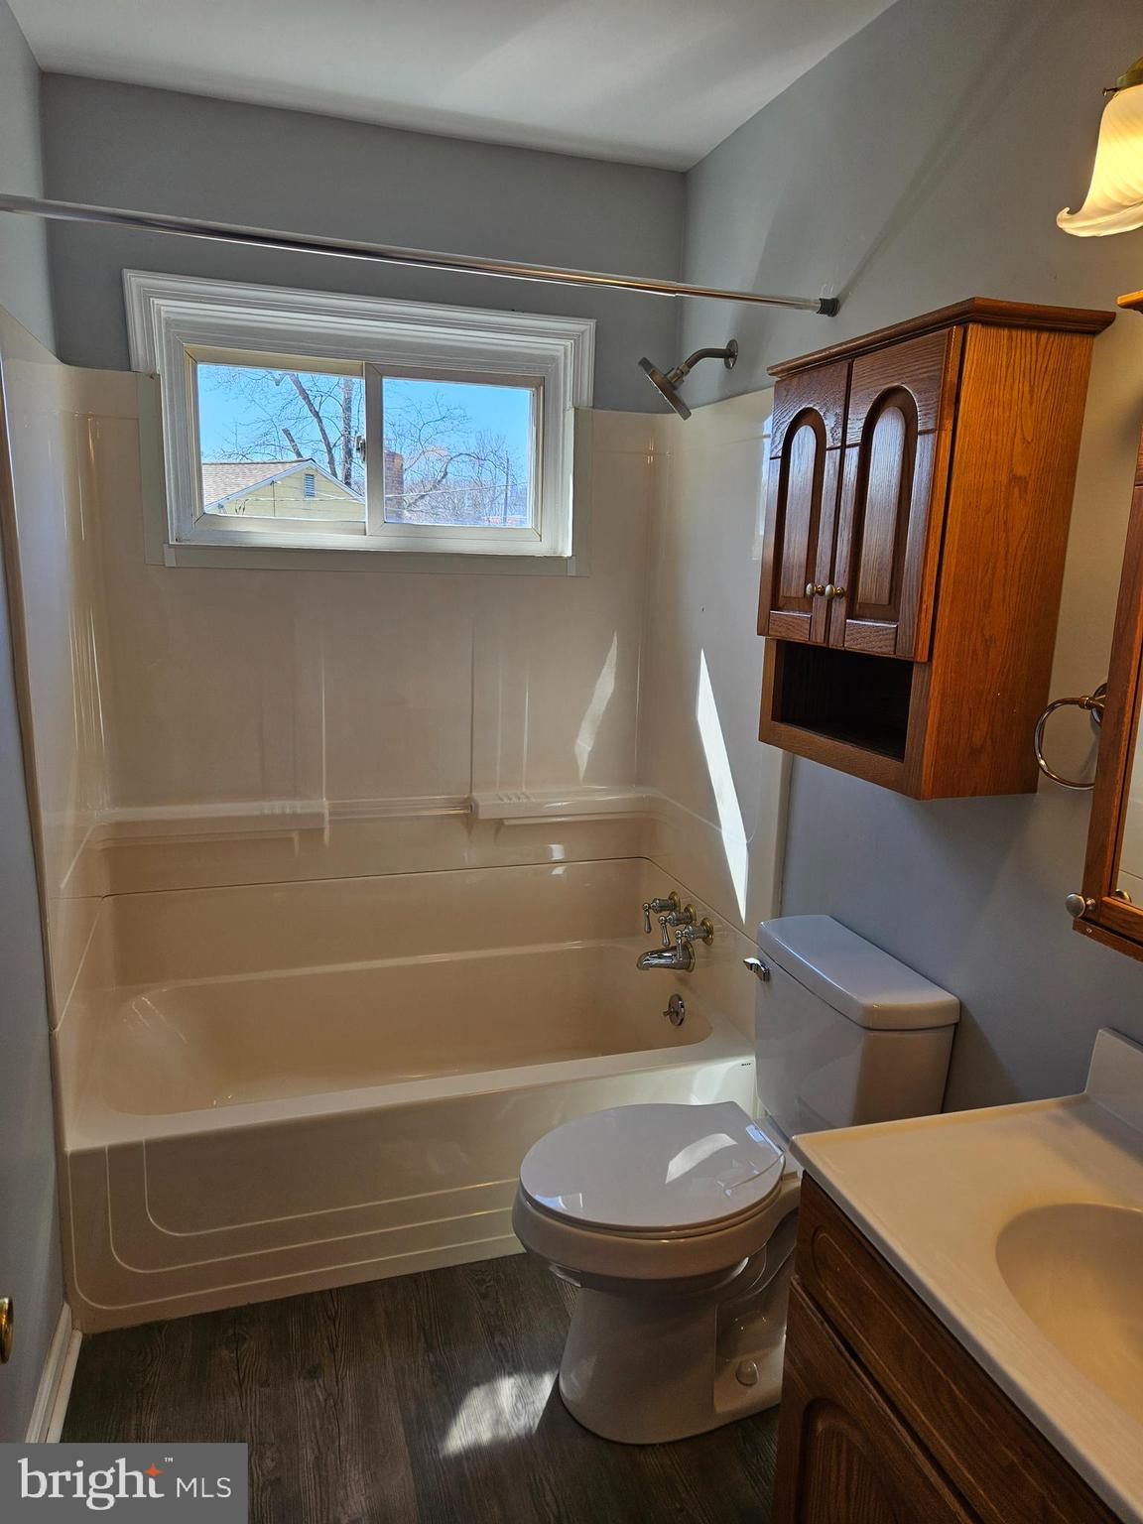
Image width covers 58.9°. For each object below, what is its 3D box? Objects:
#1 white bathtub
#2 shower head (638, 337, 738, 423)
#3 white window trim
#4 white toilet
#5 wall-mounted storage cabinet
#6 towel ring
[{"bbox_3d":[-0.352,0.688,2.454,1.470,0.615,0.788,-2,12,-17],"label":"white bathtub"},{"bbox_3d":[0.265,-0.904,2.397,0.238,0.188,0.150,-2,12,-17],"label":"shower head"},{"bbox_3d":[-0.491,-0.838,2.540,1.123,0.610,0.095,-2,12,-17],"label":"white window trim"},{"bbox_3d":[0.235,0.748,1.841,0.700,0.782,0.430,-2,12,-17],"label":"white toilet"},{"bbox_3d":[0.525,-0.321,1.636,0.223,0.662,0.550,-2,12,-17],"label":"wall-mounted storage cabinet"},{"bbox_3d":[0.697,-0.033,1.364,0.073,0.145,0.130,-2,12,-17],"label":"towel ring"}]

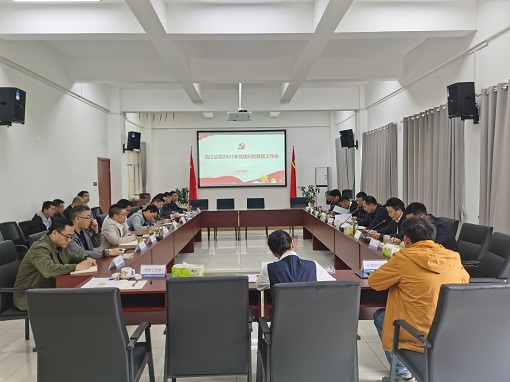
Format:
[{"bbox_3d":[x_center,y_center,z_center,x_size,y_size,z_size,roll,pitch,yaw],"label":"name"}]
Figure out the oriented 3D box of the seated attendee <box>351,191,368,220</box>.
[{"bbox_3d":[1.997,0.669,7.038,0.750,1.290,0.550,-1,2,-11],"label":"seated attendee"}]

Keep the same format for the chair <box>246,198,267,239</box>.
[{"bbox_3d":[0.040,0.703,10.183,0.570,0.990,0.630,-1,2,-1],"label":"chair"}]

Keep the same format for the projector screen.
[{"bbox_3d":[-0.477,-1.209,15.161,3.400,2.170,0.060,-1,2,-1],"label":"projector screen"}]

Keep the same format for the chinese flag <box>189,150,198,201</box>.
[{"bbox_3d":[-1.738,-0.325,11.249,0.300,1.790,0.260,-1,2,-2],"label":"chinese flag"}]

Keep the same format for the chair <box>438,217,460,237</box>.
[{"bbox_3d":[2.263,0.873,5.201,0.620,1.000,0.570,-1,2,-9],"label":"chair"}]

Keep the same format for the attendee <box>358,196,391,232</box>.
[{"bbox_3d":[1.982,0.717,6.209,0.760,1.250,0.570,-1,2,-11],"label":"attendee"}]

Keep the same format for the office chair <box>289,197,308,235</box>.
[{"bbox_3d":[1.241,0.699,10.691,0.570,1.000,0.620,-1,2,-5],"label":"office chair"}]

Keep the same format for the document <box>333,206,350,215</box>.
[{"bbox_3d":[1.519,0.372,6.993,0.297,0.015,0.210,15,25,-1],"label":"document"}]

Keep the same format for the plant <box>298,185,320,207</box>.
[{"bbox_3d":[1.863,0.325,13.452,0.720,1.100,0.700,-1,2,-1],"label":"plant"}]

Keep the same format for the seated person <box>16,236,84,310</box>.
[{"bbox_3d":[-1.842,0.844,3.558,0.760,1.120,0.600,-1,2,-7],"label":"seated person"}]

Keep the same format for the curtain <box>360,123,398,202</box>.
[{"bbox_3d":[3.136,-0.313,10.148,0.160,2.550,2.700,-1,2,-1],"label":"curtain"}]

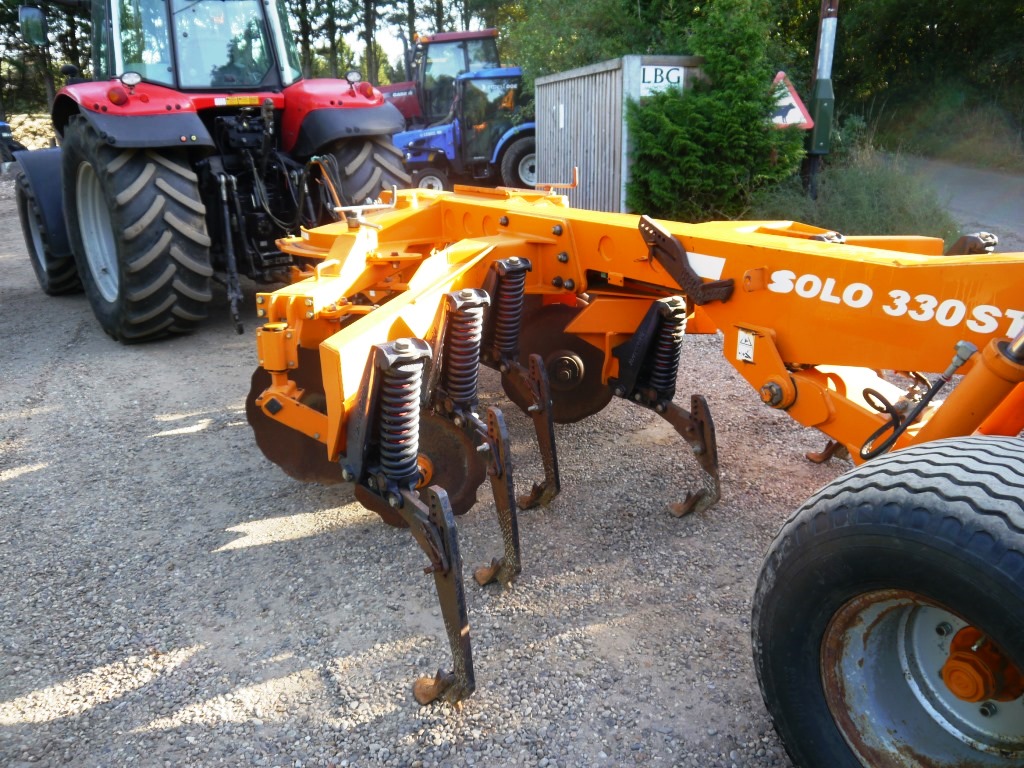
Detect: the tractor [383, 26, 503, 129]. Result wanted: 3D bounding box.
[{"bbox_3d":[-2.071,-5.800,17.662,4.600,2.900,2.250,-2,19,-4],"label":"tractor"}]

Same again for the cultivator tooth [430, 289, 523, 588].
[{"bbox_3d":[-0.145,0.170,2.953,0.180,1.070,0.640,-15,23,-36],"label":"cultivator tooth"}]

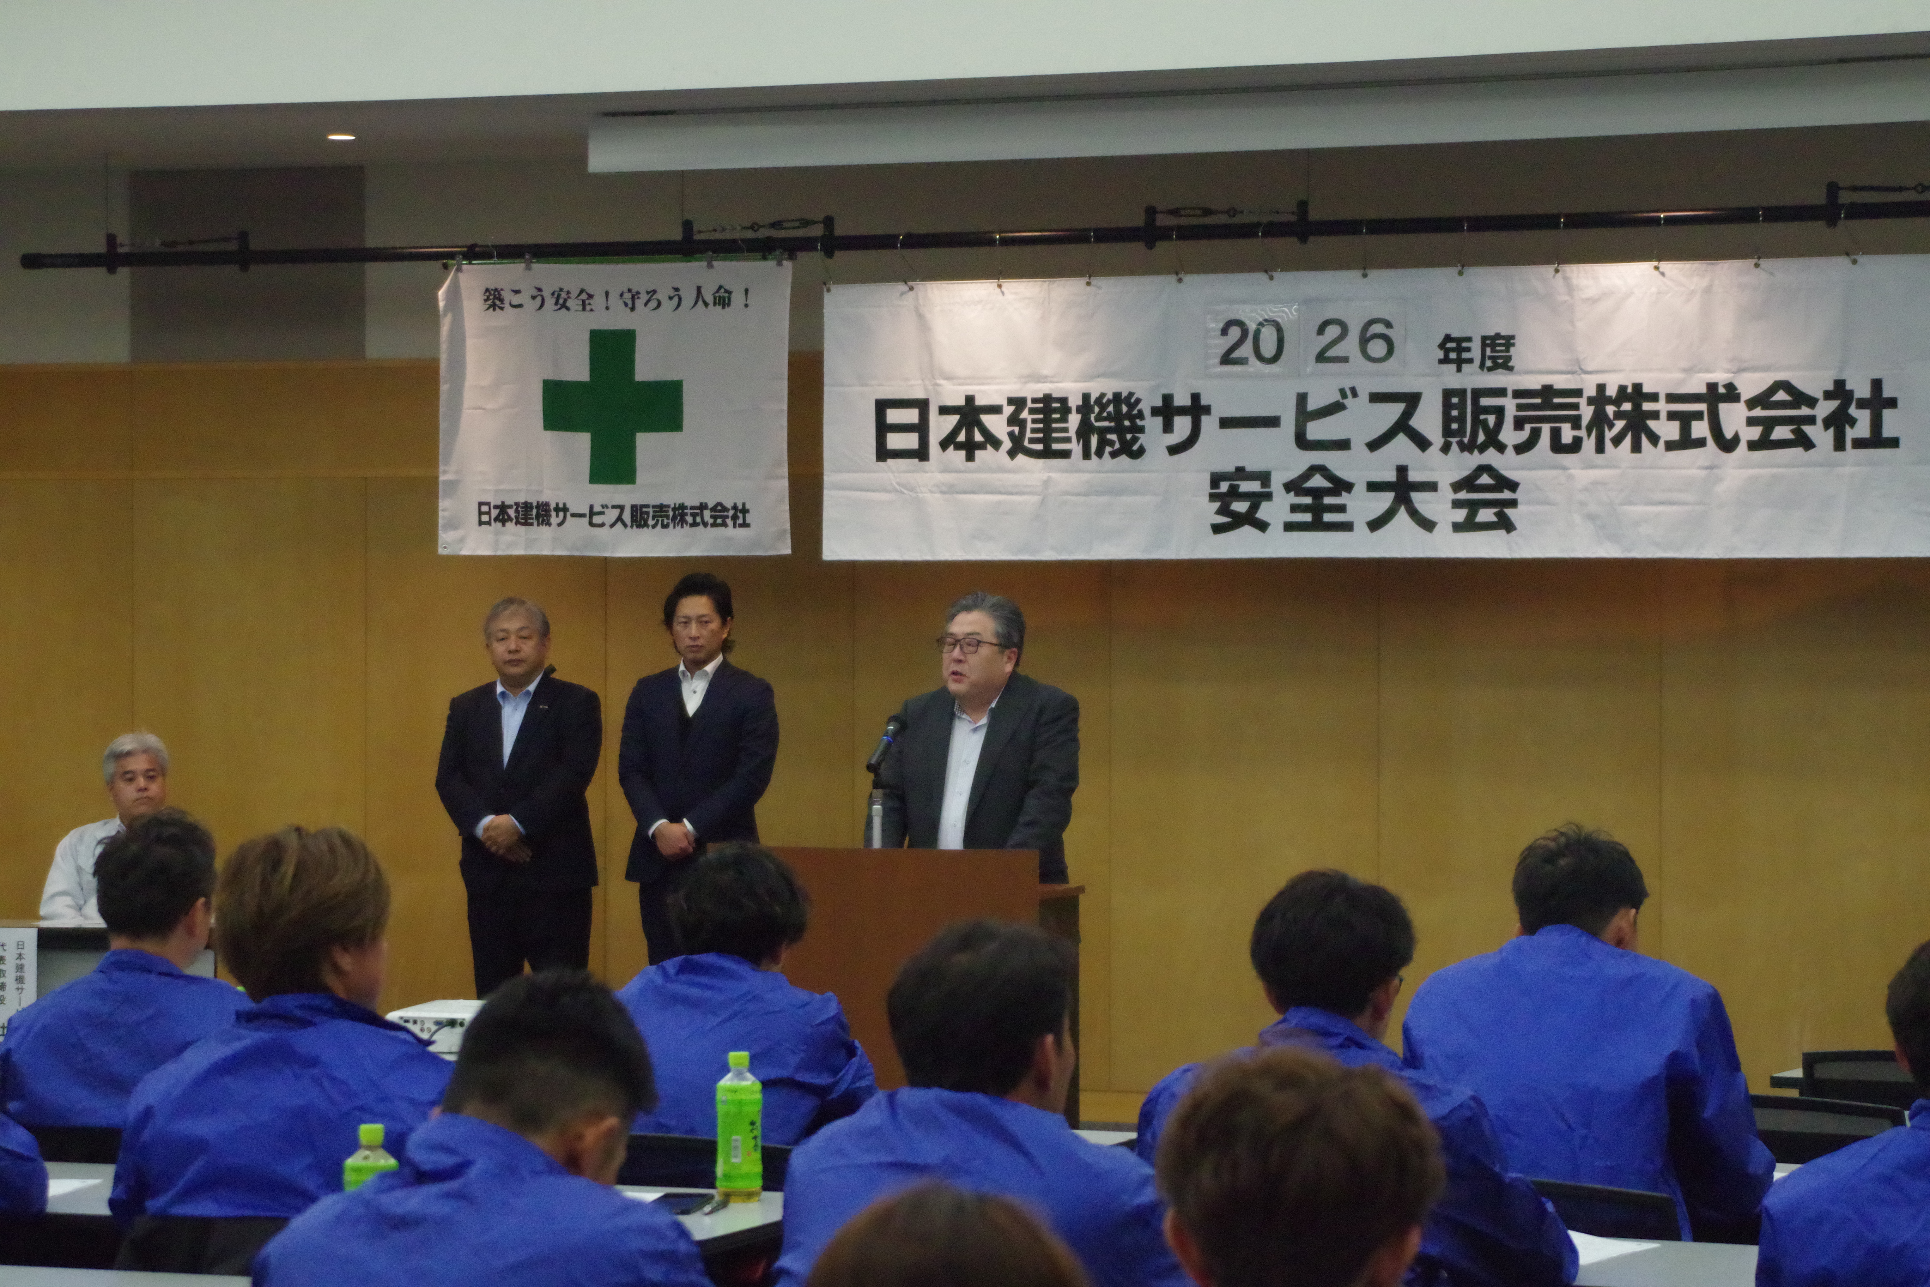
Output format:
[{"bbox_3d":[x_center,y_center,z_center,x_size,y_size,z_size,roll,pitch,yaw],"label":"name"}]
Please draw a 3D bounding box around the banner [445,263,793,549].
[{"bbox_3d":[-1.145,-0.754,16.755,1.257,0.939,0.040,0,0,23],"label":"banner"}]

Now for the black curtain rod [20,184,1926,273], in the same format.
[{"bbox_3d":[0.071,-1.270,16.277,7.000,0.120,0.070,0,0,23],"label":"black curtain rod"}]

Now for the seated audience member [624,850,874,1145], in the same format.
[{"bbox_3d":[-0.296,0.960,8.784,0.500,1.250,0.750,0,0,23],"label":"seated audience member"}]

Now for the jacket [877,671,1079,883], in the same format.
[{"bbox_3d":[0.034,0.445,13.650,0.540,0.740,0.420,0,0,18],"label":"jacket"}]

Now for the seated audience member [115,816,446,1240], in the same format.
[{"bbox_3d":[-0.915,0.935,7.764,0.520,1.310,0.750,0,0,23],"label":"seated audience member"}]

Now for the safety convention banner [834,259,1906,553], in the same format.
[{"bbox_3d":[1.215,-0.697,15.804,3.600,0.880,0.030,0,0,23],"label":"safety convention banner"}]

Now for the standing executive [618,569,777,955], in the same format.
[{"bbox_3d":[-0.791,0.670,15.500,0.475,1.746,0.330,0,0,16],"label":"standing executive"}]

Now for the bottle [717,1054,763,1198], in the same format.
[{"bbox_3d":[-0.347,0.745,8.000,0.070,0.222,0.070,0,0,0],"label":"bottle"}]

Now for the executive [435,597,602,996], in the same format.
[{"bbox_3d":[-1.348,0.705,15.700,0.505,1.672,0.330,0,0,16],"label":"executive"}]

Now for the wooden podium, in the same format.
[{"bbox_3d":[-0.157,1.039,13.371,0.920,1.035,0.420,0,0,23],"label":"wooden podium"}]

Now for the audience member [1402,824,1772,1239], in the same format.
[{"bbox_3d":[1.017,0.941,8.235,0.570,1.300,0.750,0,0,23],"label":"audience member"}]

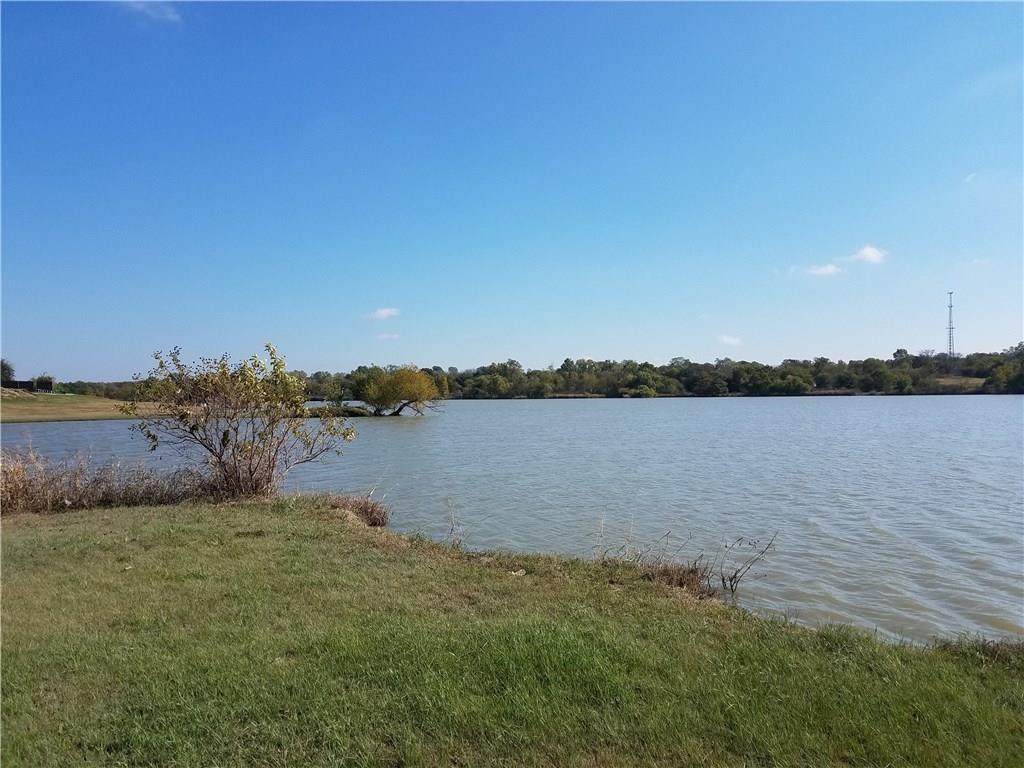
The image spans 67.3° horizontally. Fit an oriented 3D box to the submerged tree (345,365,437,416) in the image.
[{"bbox_3d":[-9.167,0.499,59.000,6.800,3.950,5.200,0,0,0],"label":"submerged tree"}]

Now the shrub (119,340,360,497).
[{"bbox_3d":[-4.275,0.562,12.000,3.500,2.300,2.800,0,0,0],"label":"shrub"}]

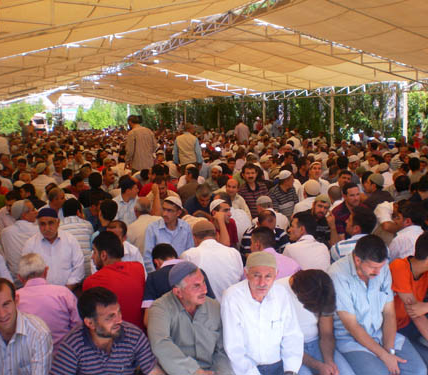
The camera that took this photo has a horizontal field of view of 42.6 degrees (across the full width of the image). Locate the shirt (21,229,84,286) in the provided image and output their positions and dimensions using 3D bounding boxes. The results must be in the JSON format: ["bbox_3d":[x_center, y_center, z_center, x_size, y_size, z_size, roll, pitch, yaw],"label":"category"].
[{"bbox_3d":[-1.243,0.604,4.250,0.520,0.540,0.320,-1,7,-11],"label":"shirt"}]

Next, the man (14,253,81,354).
[{"bbox_3d":[-1.018,0.809,3.376,0.580,0.900,0.720,-2,8,-10],"label":"man"}]

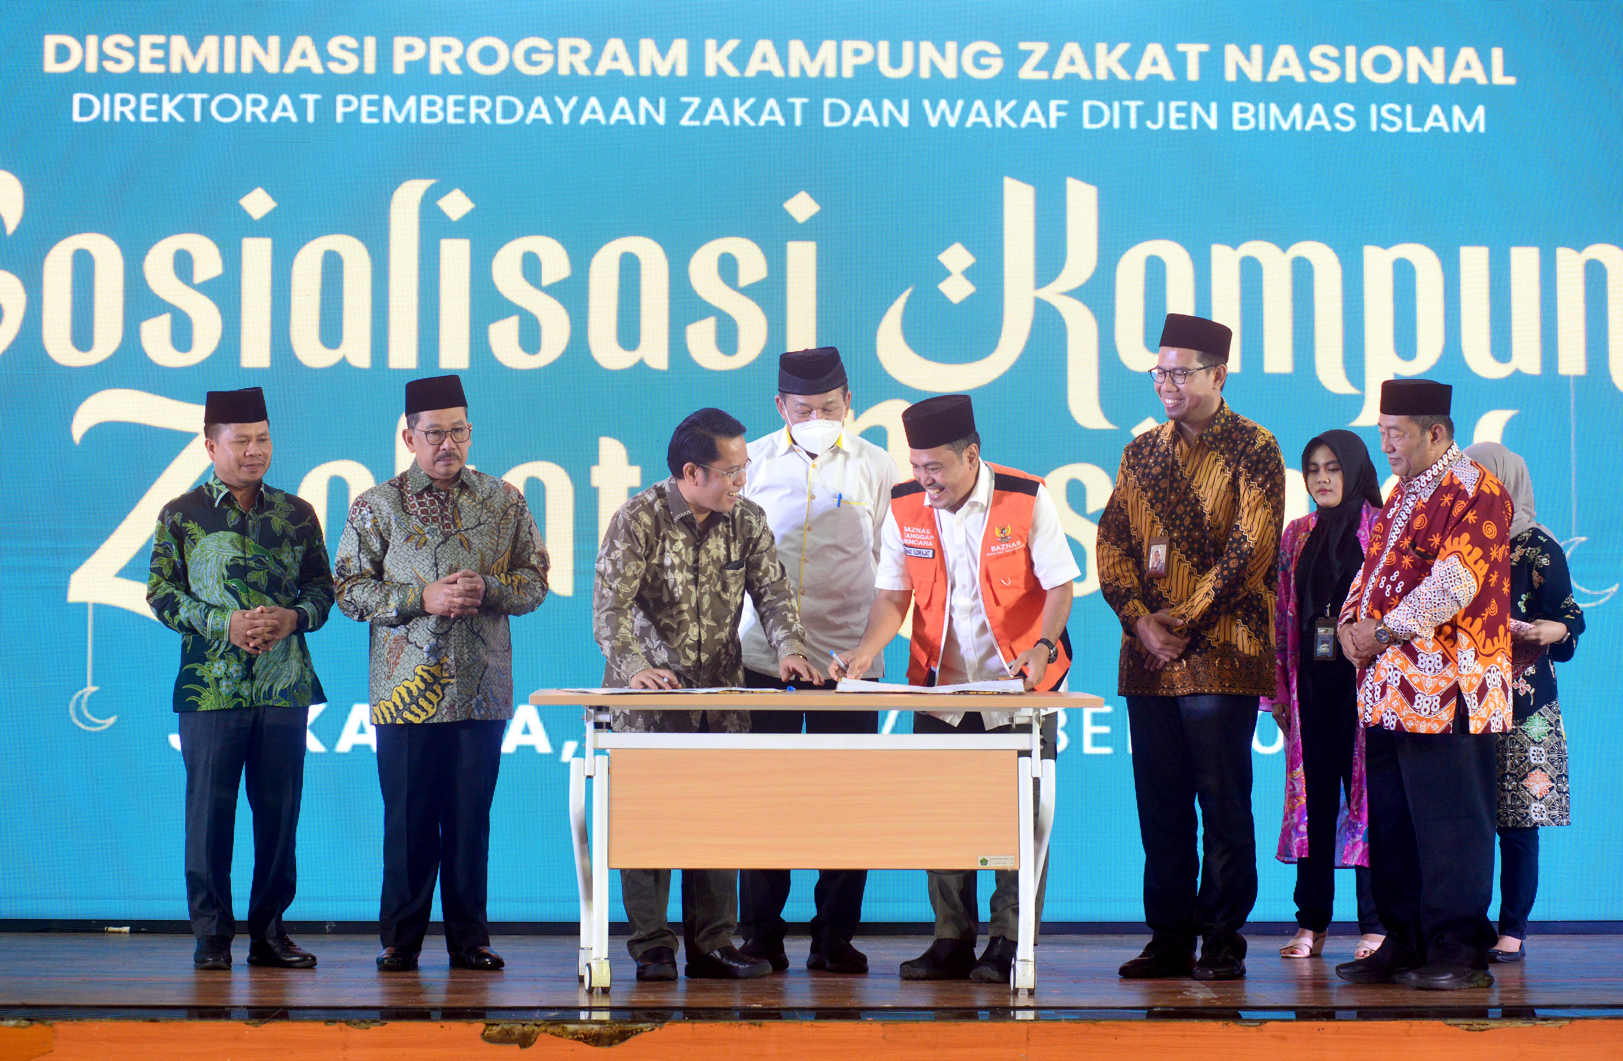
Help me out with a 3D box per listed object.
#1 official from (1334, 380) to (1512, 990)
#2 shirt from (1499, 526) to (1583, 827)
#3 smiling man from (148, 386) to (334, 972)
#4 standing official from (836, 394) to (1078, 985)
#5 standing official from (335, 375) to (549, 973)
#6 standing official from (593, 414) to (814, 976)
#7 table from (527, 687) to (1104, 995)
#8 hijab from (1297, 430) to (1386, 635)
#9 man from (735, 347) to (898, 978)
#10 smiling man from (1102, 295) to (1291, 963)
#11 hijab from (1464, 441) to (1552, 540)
[{"bbox_3d":[1.683,0.417,9.924,0.430,1.667,0.520,1,-1,-38],"label":"official"},{"bbox_3d":[2.094,0.426,10.554,0.340,0.879,0.390,1,-1,-35],"label":"shirt"},{"bbox_3d":[-1.642,0.423,10.394,0.530,1.670,0.380,0,-1,-10],"label":"smiling man"},{"bbox_3d":[0.422,0.434,10.214,0.600,1.642,0.550,0,-1,22],"label":"standing official"},{"bbox_3d":[-1.065,0.407,10.355,0.600,1.703,0.380,0,-1,-12],"label":"standing official"},{"bbox_3d":[-0.296,0.456,10.224,0.550,1.599,0.550,0,-1,-27],"label":"standing official"},{"bbox_3d":[0.007,0.855,9.872,1.530,0.790,0.570,0,-1,-2],"label":"table"},{"bbox_3d":[1.555,0.004,10.621,0.260,0.601,0.280,0,-1,18],"label":"hijab"},{"bbox_3d":[0.016,0.366,10.415,0.490,1.785,0.380,0,-1,5],"label":"man"},{"bbox_3d":[1.063,0.325,10.096,0.510,1.858,0.380,-1,-1,33],"label":"smiling man"},{"bbox_3d":[2.029,-0.104,10.583,0.290,0.316,0.260,1,-1,-30],"label":"hijab"}]

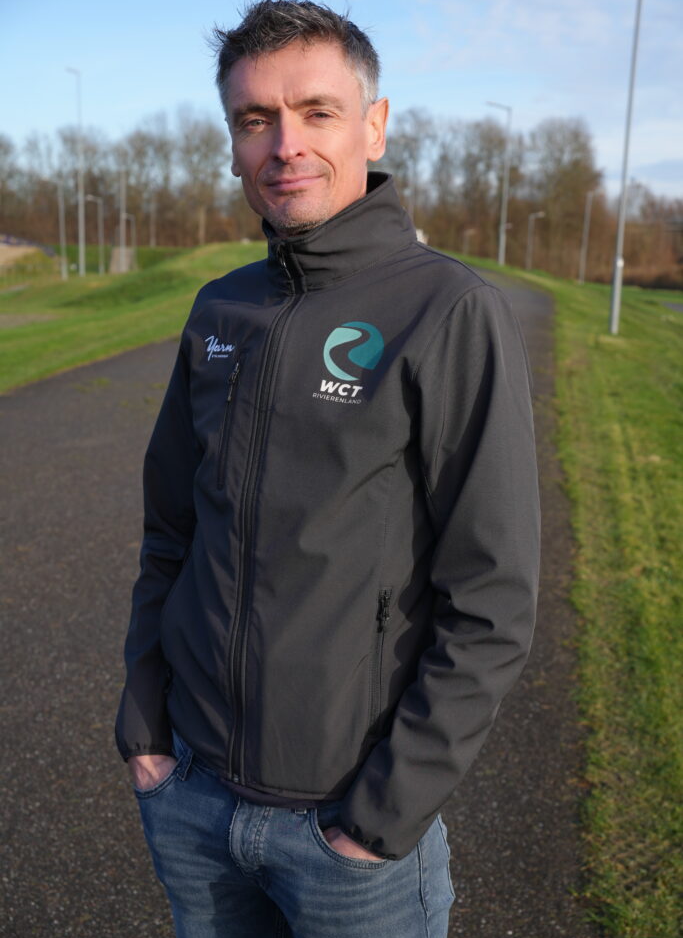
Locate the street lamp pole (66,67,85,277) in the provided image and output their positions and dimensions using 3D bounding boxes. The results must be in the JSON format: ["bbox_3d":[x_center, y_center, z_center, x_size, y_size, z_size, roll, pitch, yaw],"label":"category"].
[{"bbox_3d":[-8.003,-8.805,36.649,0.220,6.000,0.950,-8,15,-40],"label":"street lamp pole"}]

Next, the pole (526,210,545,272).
[{"bbox_3d":[20.100,-23.443,126.467,1.200,6.000,0.220,1,11,0],"label":"pole"}]

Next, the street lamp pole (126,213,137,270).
[{"bbox_3d":[-22.564,-24.161,130.794,1.100,6.000,0.220,-1,12,-11],"label":"street lamp pole"}]

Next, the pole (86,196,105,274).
[{"bbox_3d":[-18.754,-17.787,93.232,1.100,6.000,0.220,-2,12,-17],"label":"pole"}]

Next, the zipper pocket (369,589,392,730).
[{"bbox_3d":[0.040,0.198,1.260,0.020,0.158,0.014,3,11,-6],"label":"zipper pocket"}]

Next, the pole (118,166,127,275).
[{"bbox_3d":[-12.433,-14.041,69.236,0.200,6.000,0.900,7,13,26],"label":"pole"}]

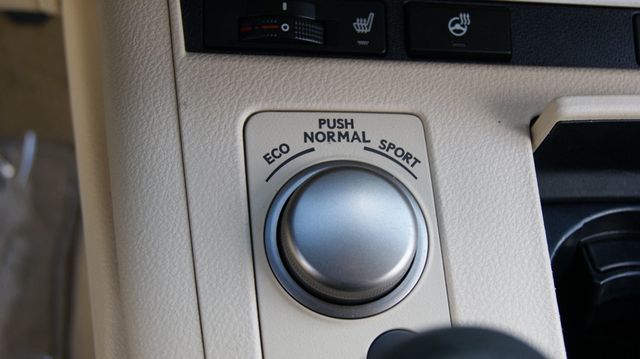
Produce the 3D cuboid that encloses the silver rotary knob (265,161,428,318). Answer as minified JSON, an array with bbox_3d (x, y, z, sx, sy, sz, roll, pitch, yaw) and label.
[{"bbox_3d":[0.009,0.013,0.242,0.047,0.017,0.047,-2,70,-9],"label":"silver rotary knob"}]

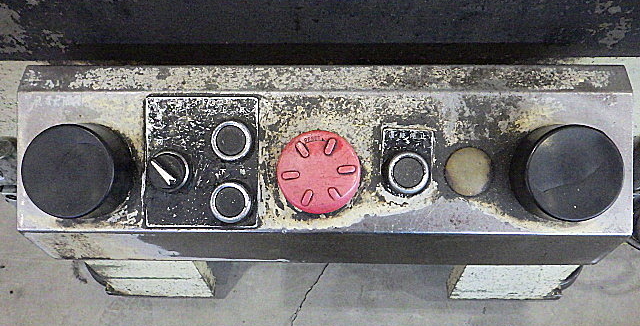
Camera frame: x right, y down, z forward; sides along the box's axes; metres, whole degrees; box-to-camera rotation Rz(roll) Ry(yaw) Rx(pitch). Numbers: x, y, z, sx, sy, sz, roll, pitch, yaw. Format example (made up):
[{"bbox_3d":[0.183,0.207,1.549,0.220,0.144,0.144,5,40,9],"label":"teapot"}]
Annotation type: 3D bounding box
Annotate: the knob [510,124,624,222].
[{"bbox_3d":[0.186,0.007,0.390,0.075,0.031,0.075,0,90,1],"label":"knob"}]

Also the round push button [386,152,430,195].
[{"bbox_3d":[0.068,0.008,0.401,0.034,0.015,0.034,0,90,1],"label":"round push button"}]

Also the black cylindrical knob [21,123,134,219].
[{"bbox_3d":[-0.187,0.006,0.399,0.074,0.031,0.074,0,90,1],"label":"black cylindrical knob"}]

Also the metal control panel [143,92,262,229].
[{"bbox_3d":[-0.094,-0.001,0.405,0.090,0.015,0.103,0,90,1],"label":"metal control panel"}]

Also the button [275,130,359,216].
[{"bbox_3d":[-0.001,0.007,0.395,0.061,0.030,0.061,0,90,1],"label":"button"}]

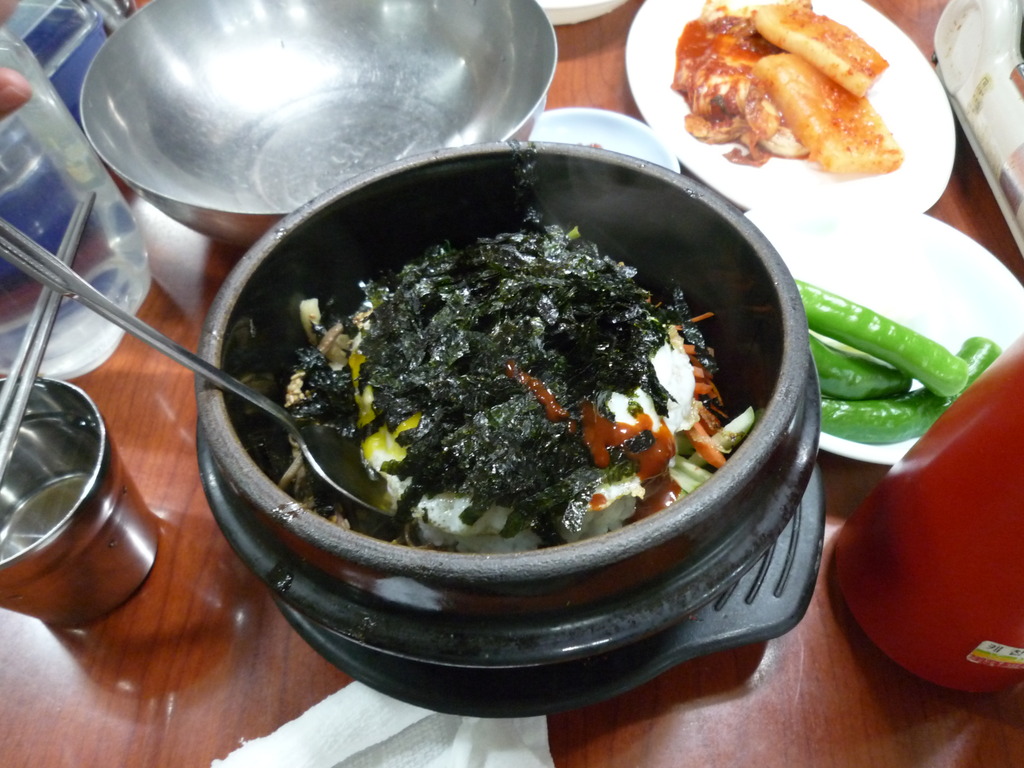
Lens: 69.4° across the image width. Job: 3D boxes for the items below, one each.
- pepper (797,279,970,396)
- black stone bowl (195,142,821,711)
[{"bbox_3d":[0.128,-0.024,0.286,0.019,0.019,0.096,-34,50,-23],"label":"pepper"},{"bbox_3d":[-0.002,0.004,0.243,0.188,0.083,0.188,-2,49,3],"label":"black stone bowl"}]

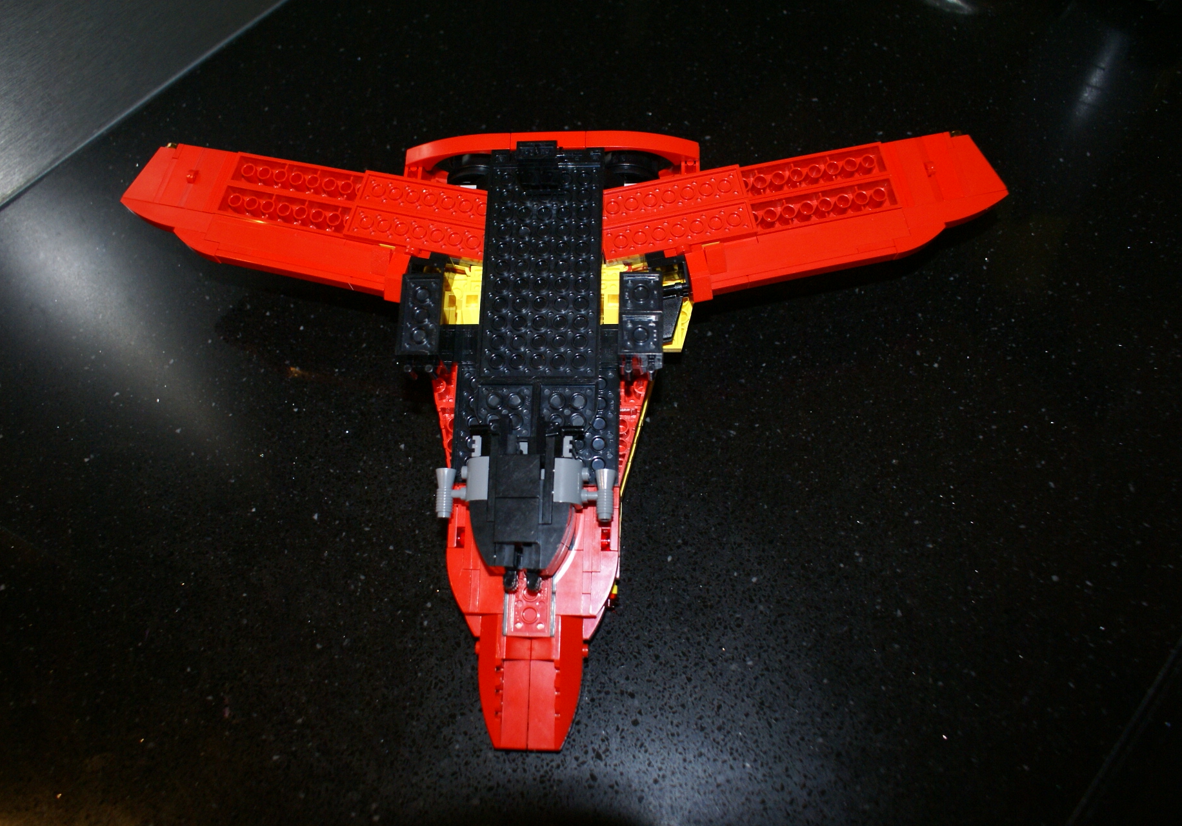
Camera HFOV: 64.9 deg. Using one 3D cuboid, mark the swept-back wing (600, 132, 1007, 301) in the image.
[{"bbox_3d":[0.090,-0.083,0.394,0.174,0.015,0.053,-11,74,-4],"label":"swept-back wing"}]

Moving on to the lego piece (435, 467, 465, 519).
[{"bbox_3d":[-0.051,0.029,0.338,0.011,0.007,0.019,0,73,4],"label":"lego piece"}]

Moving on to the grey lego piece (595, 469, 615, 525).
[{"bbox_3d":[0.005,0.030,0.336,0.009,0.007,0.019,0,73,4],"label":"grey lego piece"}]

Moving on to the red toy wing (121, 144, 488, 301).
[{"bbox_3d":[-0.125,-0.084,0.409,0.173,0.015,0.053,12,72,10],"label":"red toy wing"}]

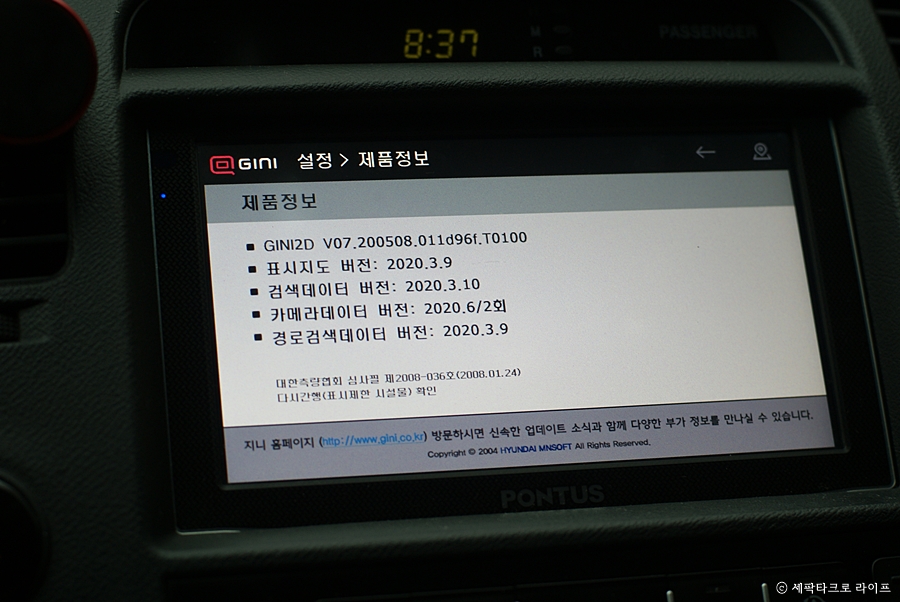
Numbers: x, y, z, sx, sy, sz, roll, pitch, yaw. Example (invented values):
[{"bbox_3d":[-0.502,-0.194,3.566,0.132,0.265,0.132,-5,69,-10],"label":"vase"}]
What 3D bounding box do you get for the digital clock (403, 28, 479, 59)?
[{"bbox_3d":[-0.003,-0.071,0.514,0.021,0.008,0.006,-2,-7,-11],"label":"digital clock"}]

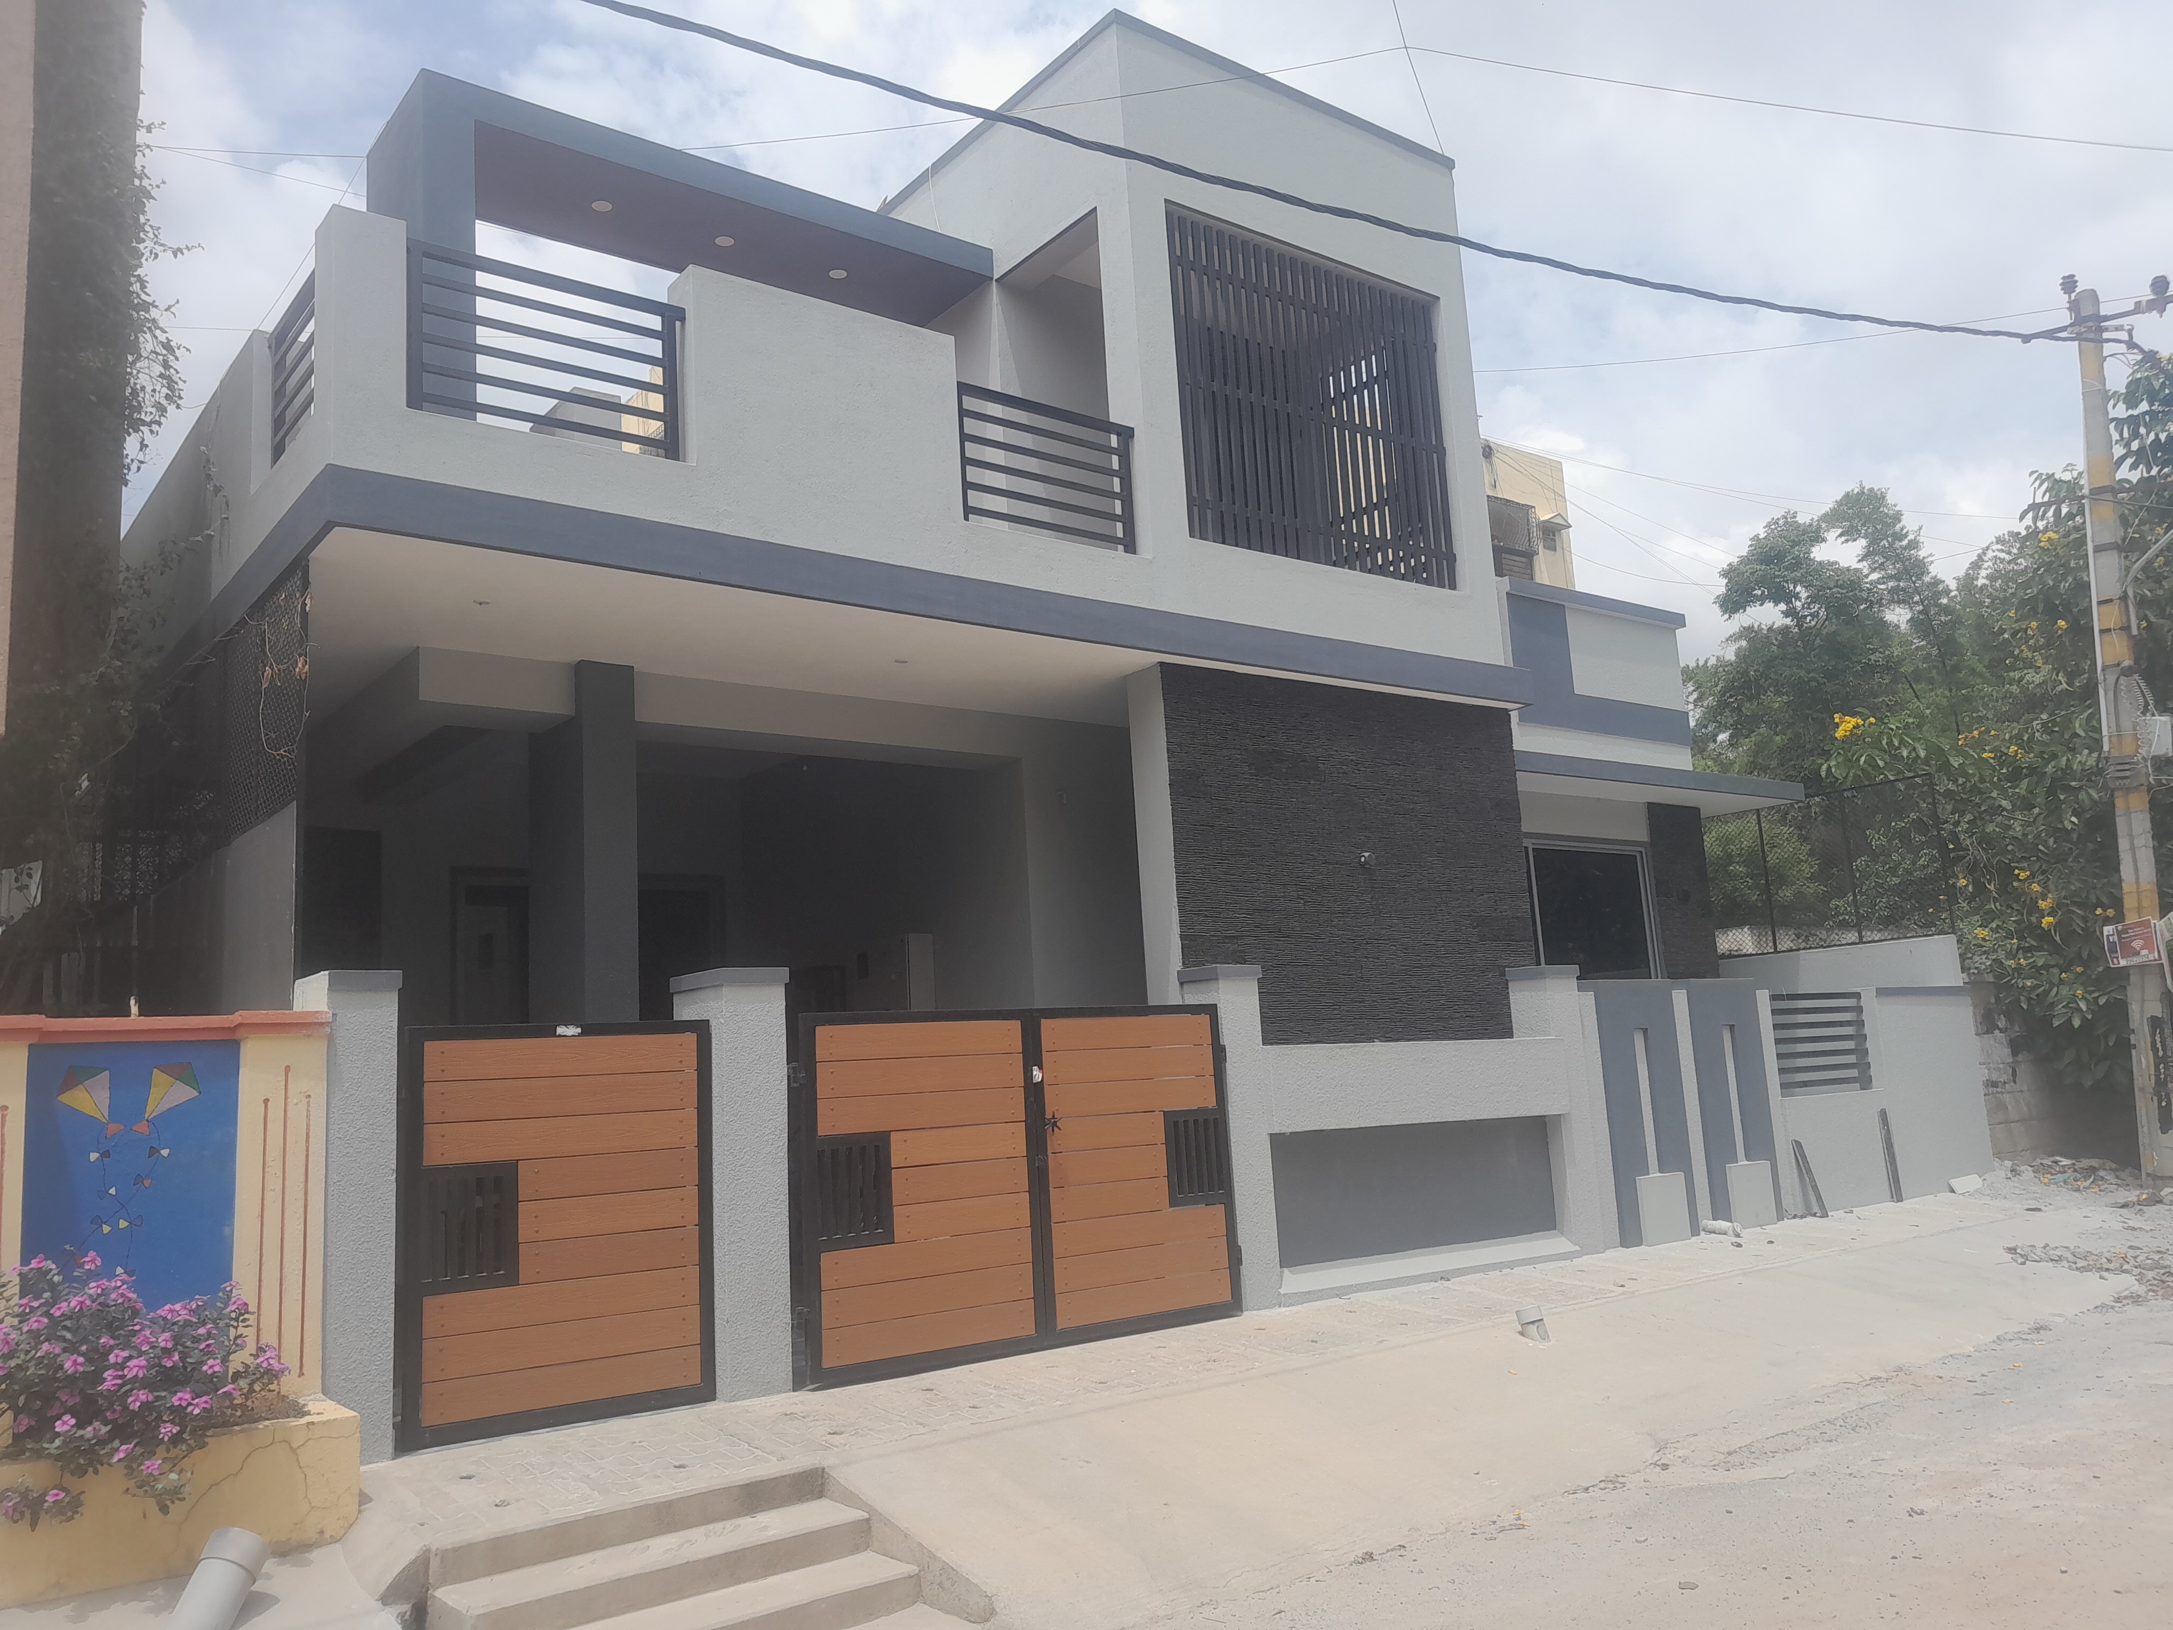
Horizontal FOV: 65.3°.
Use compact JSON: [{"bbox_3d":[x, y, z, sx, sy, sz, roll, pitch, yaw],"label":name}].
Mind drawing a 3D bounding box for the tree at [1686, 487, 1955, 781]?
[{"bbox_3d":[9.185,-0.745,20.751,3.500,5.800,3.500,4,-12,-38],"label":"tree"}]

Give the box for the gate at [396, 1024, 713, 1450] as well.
[{"bbox_3d":[-1.960,1.530,6.369,1.230,1.470,0.070,4,-12,-38],"label":"gate"}]

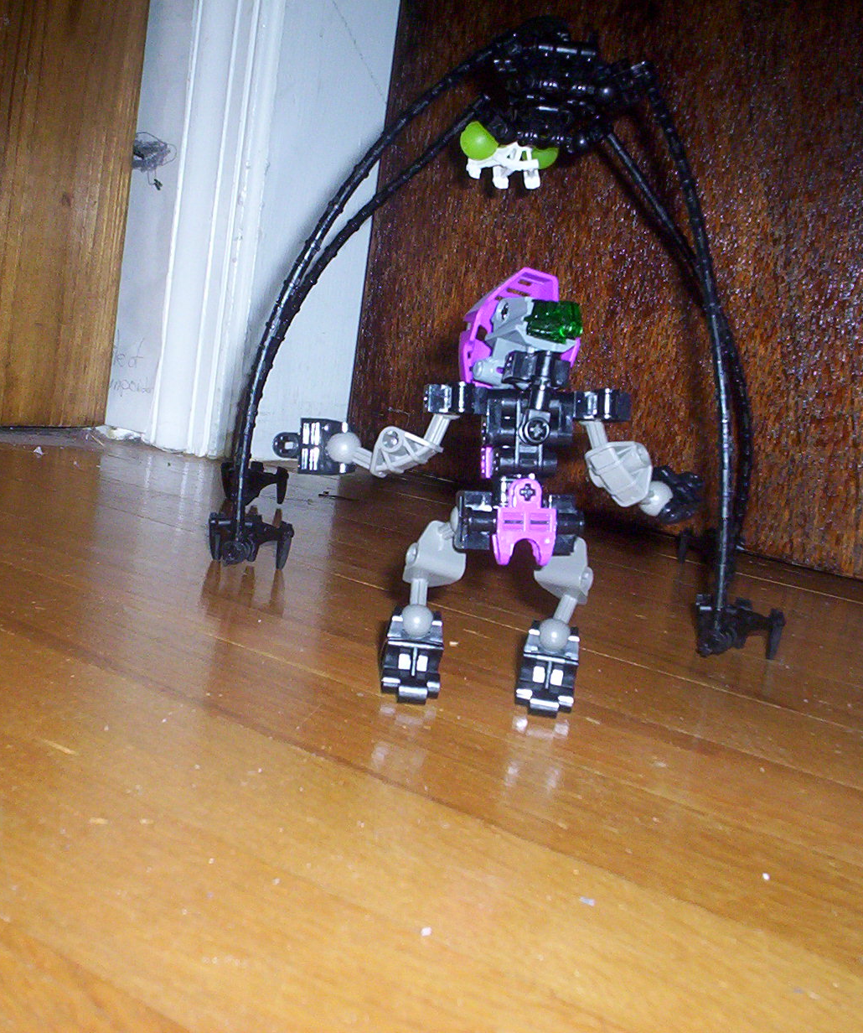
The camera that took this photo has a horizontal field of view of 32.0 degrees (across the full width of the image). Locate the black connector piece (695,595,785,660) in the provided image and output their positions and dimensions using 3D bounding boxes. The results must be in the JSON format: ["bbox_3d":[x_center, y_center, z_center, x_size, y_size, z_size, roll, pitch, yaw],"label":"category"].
[{"bbox_3d":[0.119,0.043,0.583,0.035,0.022,0.024,8,9,0],"label":"black connector piece"}]

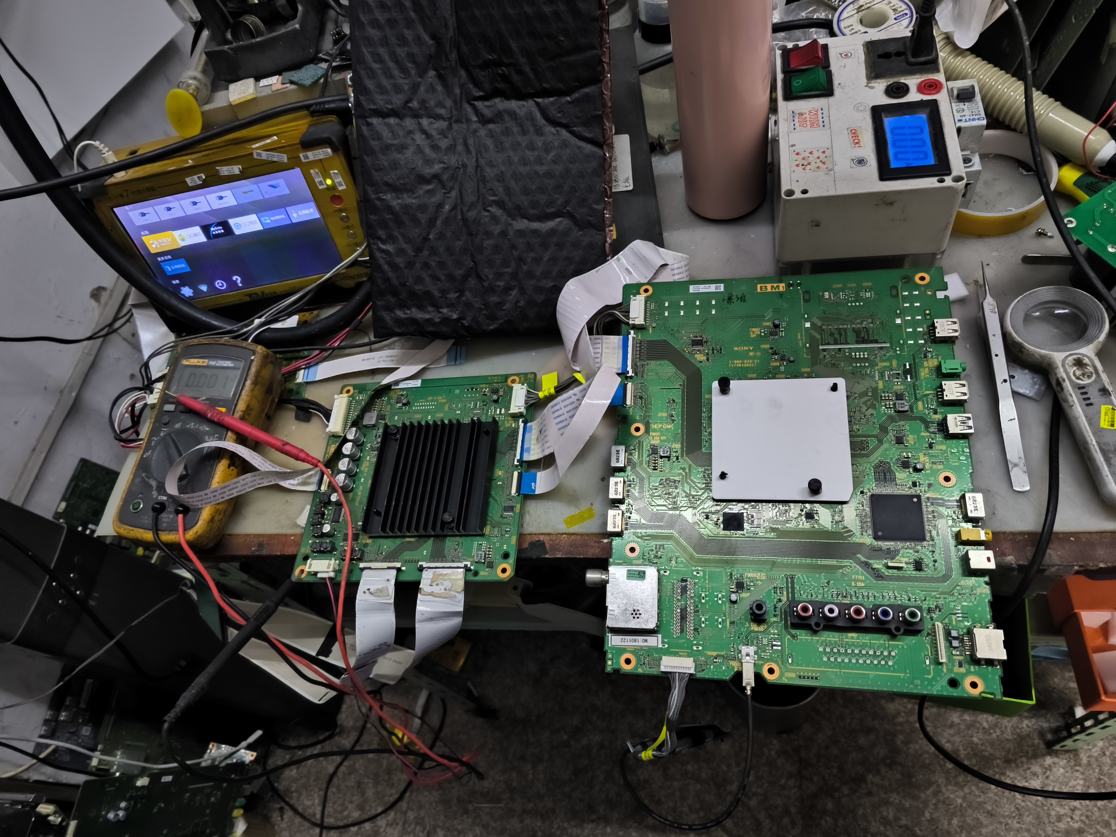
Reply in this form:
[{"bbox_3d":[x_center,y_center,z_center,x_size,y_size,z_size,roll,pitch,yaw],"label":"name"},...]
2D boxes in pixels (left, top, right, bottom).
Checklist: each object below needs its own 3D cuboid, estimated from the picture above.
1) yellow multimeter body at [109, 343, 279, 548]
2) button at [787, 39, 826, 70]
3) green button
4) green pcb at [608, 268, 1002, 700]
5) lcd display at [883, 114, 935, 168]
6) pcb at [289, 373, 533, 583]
[{"bbox_3d":[-0.282,0.018,0.597,0.082,0.046,0.174,-4,59,12],"label":"yellow multimeter body"},{"bbox_3d":[0.195,-0.285,0.581,0.025,0.009,0.019,0,60,14],"label":"button"},{"bbox_3d":[0.192,-0.258,0.566,0.025,0.009,0.020,0,60,14],"label":"green button"},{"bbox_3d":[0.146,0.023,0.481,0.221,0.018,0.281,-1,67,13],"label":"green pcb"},{"bbox_3d":[0.246,-0.194,0.521,0.028,0.005,0.051,0,60,14],"label":"lcd display"},{"bbox_3d":[-0.106,0.038,0.558,0.168,0.018,0.168,-2,59,12],"label":"pcb"}]

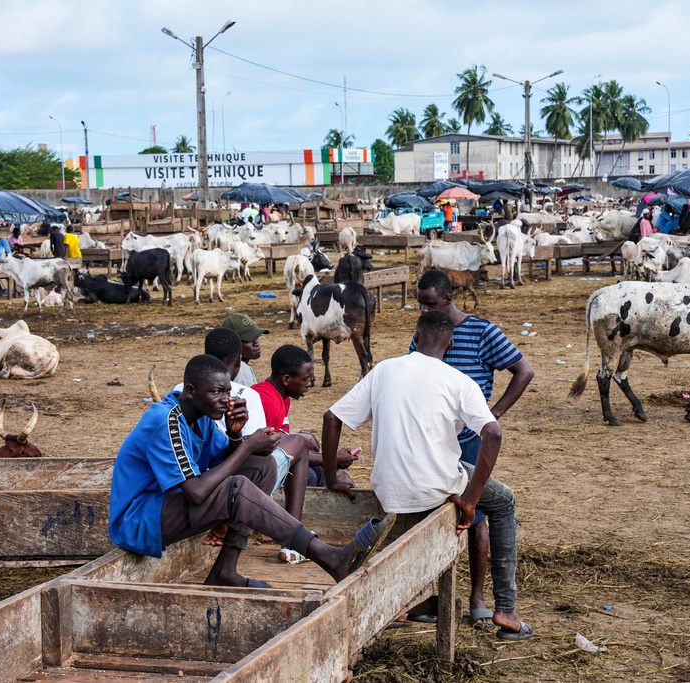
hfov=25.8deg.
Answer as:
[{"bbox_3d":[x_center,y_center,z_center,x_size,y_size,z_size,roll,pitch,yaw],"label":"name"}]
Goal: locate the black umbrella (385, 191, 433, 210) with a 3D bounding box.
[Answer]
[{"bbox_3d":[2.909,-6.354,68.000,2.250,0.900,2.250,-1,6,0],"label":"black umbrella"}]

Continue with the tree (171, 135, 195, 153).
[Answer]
[{"bbox_3d":[-31.064,-32.551,290.000,5.000,14.400,5.000,-1,6,0],"label":"tree"}]

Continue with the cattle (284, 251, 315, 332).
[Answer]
[{"bbox_3d":[-0.736,-0.861,24.133,0.480,1.170,1.800,-1,6,4],"label":"cattle"}]

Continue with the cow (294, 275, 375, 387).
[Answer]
[{"bbox_3d":[-0.121,-0.080,16.122,0.470,1.190,1.550,-4,6,-27],"label":"cow"}]

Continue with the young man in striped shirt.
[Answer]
[{"bbox_3d":[0.639,0.517,7.369,0.570,1.720,0.400,1,6,16],"label":"young man in striped shirt"}]

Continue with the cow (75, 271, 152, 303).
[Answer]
[{"bbox_3d":[-4.595,-1.108,29.800,1.520,0.700,0.650,-1,6,-3],"label":"cow"}]

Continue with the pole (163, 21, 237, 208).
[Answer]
[{"bbox_3d":[-6.076,-8.637,62.439,0.500,9.200,4.100,-6,8,-42],"label":"pole"}]

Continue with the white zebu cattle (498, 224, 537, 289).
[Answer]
[{"bbox_3d":[3.788,-1.953,33.300,0.600,1.400,1.950,0,6,14],"label":"white zebu cattle"}]

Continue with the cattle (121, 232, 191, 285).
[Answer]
[{"bbox_3d":[-4.588,-2.003,36.500,1.750,1.220,0.500,1,6,22],"label":"cattle"}]

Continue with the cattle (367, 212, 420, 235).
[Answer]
[{"bbox_3d":[1.805,-4.210,56.867,2.000,1.220,0.550,-2,6,-5],"label":"cattle"}]

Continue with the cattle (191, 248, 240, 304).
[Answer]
[{"bbox_3d":[-2.551,-1.317,29.700,0.430,1.080,1.350,3,7,35],"label":"cattle"}]

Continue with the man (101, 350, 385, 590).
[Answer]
[{"bbox_3d":[-0.330,0.555,6.005,1.130,0.990,0.560,1,6,20],"label":"man"}]

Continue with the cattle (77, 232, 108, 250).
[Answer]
[{"bbox_3d":[-7.163,-2.302,40.000,1.750,1.170,0.500,-2,6,-8],"label":"cattle"}]

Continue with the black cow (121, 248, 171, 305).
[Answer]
[{"bbox_3d":[-3.883,-1.258,29.200,1.250,1.090,0.450,3,7,38],"label":"black cow"}]

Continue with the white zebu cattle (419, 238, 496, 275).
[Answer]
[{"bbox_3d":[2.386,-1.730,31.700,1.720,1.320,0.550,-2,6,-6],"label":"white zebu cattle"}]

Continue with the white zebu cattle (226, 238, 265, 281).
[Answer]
[{"bbox_3d":[-2.440,-1.964,36.600,0.450,1.000,1.220,3,7,33],"label":"white zebu cattle"}]

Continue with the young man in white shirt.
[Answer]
[{"bbox_3d":[0.366,0.625,6.780,0.840,1.480,0.740,1,6,24],"label":"young man in white shirt"}]

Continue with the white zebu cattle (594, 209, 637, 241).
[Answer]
[{"bbox_3d":[9.127,-3.707,50.500,2.000,1.360,0.600,-7,8,-45],"label":"white zebu cattle"}]

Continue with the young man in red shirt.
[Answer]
[{"bbox_3d":[-0.177,0.686,7.300,0.680,1.300,0.500,0,6,9],"label":"young man in red shirt"}]

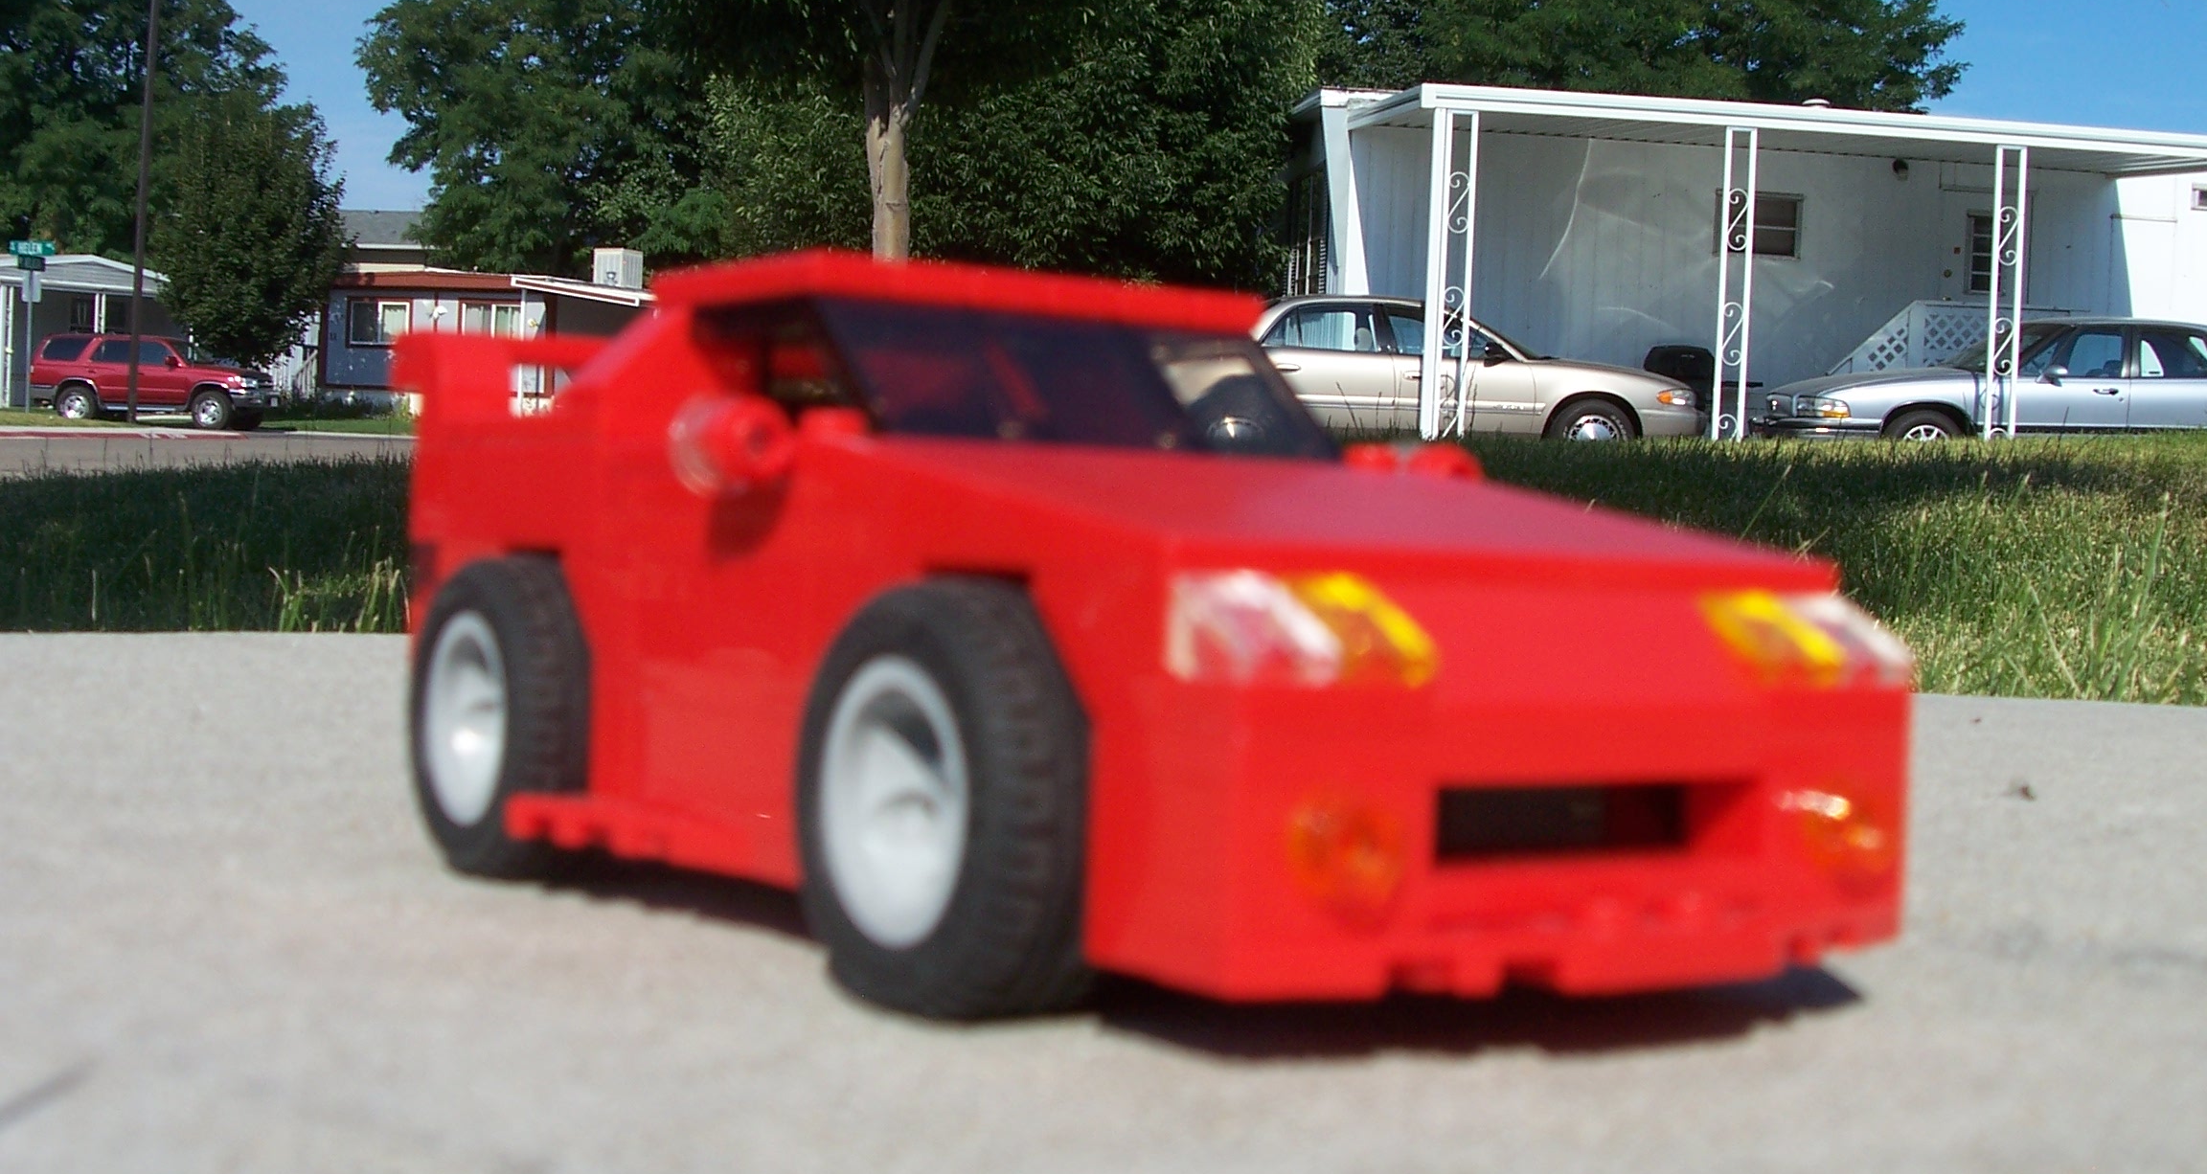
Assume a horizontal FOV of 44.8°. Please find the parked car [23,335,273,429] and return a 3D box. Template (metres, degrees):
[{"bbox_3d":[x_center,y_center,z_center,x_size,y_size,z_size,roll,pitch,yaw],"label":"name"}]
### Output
[{"bbox_3d":[-18.000,-3.950,51.000,4.600,1.760,1.780,2,0,6],"label":"parked car"}]

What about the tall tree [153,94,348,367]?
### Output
[{"bbox_3d":[-18.200,-7.100,57.000,4.150,7.000,4.100,2,0,0],"label":"tall tree"}]

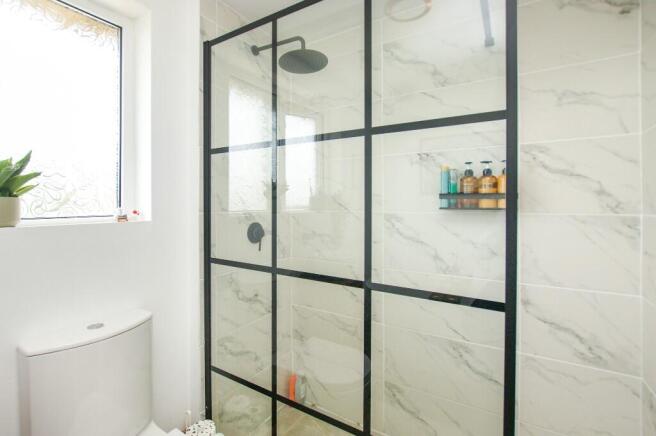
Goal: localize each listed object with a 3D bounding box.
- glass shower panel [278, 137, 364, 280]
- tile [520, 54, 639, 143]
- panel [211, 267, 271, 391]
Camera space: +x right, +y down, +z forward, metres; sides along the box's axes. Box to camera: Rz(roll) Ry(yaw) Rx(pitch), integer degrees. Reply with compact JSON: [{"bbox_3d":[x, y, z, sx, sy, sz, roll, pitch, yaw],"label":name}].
[{"bbox_3d":[-0.035,-0.039,0.943,0.350,0.460,0.015,2,1,28],"label":"glass shower panel"},{"bbox_3d":[0.984,-0.457,1.086,0.358,0.300,0.015,2,1,28],"label":"tile"},{"bbox_3d":[-0.377,0.446,1.162,0.358,0.467,0.010,1,1,29],"label":"panel"}]

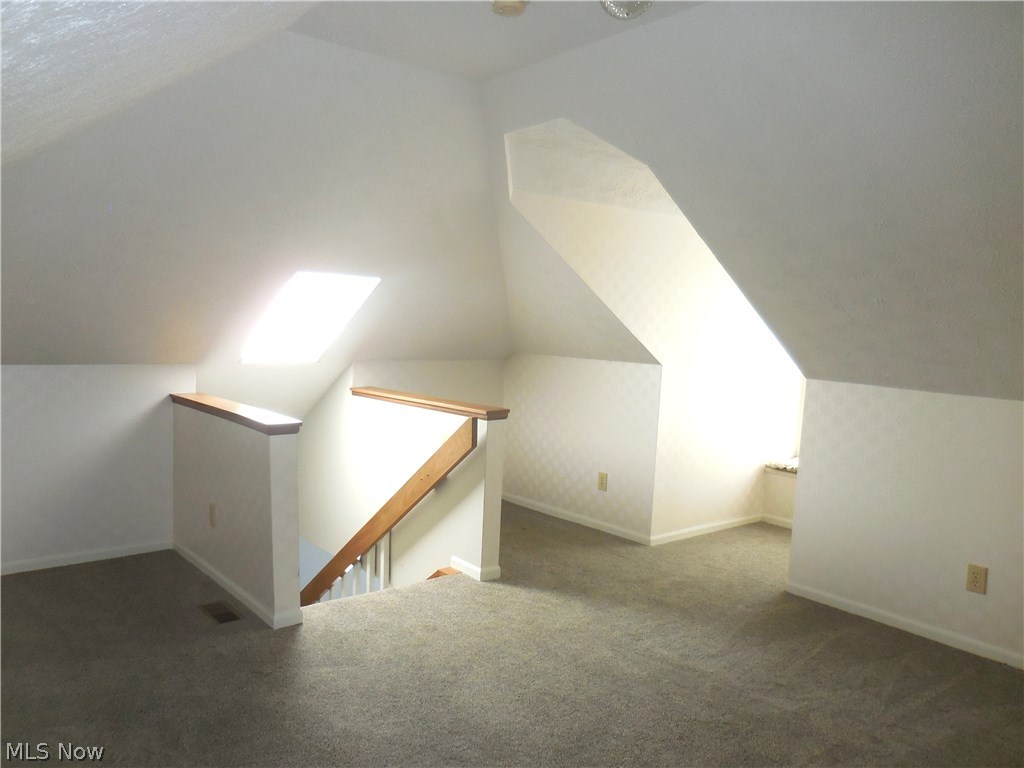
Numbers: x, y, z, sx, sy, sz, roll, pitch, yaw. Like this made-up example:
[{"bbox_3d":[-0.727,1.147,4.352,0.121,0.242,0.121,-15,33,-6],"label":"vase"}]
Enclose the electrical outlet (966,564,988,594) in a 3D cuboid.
[{"bbox_3d":[1.954,0.821,3.106,0.008,0.115,0.071,-1,6,-41],"label":"electrical outlet"}]

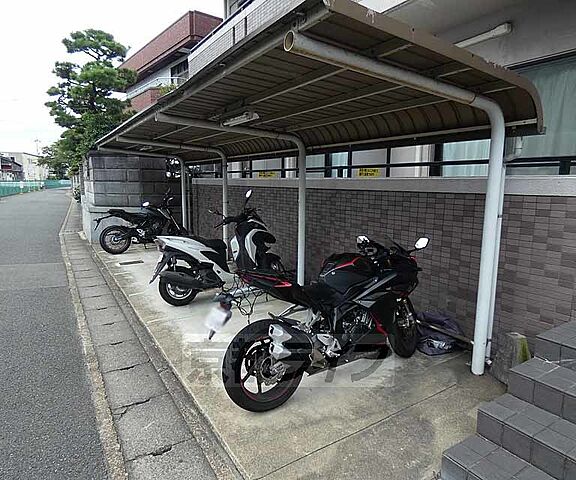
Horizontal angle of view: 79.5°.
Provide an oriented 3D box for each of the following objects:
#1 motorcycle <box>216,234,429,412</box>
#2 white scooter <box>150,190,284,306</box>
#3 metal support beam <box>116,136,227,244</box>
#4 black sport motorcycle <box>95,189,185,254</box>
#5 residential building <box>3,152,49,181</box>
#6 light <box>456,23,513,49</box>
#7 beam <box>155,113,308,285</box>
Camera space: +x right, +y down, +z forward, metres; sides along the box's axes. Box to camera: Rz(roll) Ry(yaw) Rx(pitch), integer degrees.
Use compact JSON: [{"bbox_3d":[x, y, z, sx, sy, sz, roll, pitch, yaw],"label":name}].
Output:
[{"bbox_3d":[0.369,0.529,2.586,2.040,1.080,0.740,-6,11,-29],"label":"motorcycle"},{"bbox_3d":[-0.830,0.093,4.545,1.900,1.340,0.780,-8,13,-37],"label":"white scooter"},{"bbox_3d":[-1.921,-0.608,6.087,1.830,2.180,0.090,-7,12,-34],"label":"metal support beam"},{"bbox_3d":[-3.032,-0.349,7.379,1.980,1.220,0.790,-5,11,-27],"label":"black sport motorcycle"},{"bbox_3d":[-61.000,-16.427,80.000,8.000,7.500,14.000,-5,11,-24],"label":"residential building"},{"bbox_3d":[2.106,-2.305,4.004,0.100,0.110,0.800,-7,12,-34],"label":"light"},{"bbox_3d":[-0.533,-0.247,4.052,1.850,2.180,0.090,-7,12,-34],"label":"beam"}]

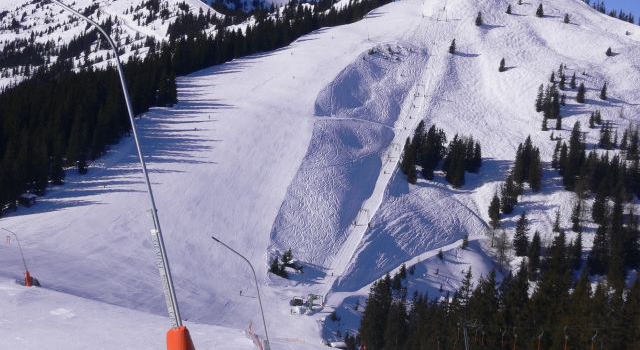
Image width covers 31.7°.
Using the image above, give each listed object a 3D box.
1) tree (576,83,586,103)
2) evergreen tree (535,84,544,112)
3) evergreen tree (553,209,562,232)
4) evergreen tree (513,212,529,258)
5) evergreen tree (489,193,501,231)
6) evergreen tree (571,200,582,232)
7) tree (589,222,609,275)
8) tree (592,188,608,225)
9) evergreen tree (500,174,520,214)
[{"bbox_3d":[132.160,-41.190,570.000,4.900,10.110,4.900,0,2,0],"label":"tree"},{"bbox_3d":[108.990,-38.480,560.000,4.820,13.900,4.820,0,2,0],"label":"evergreen tree"},{"bbox_3d":[93.710,17.950,445.000,3.830,8.680,3.830,0,2,0],"label":"evergreen tree"},{"bbox_3d":[75.560,22.420,425.000,5.850,17.330,5.850,0,2,0],"label":"evergreen tree"},{"bbox_3d":[69.630,14.560,450.000,4.640,15.960,4.640,0,2,0],"label":"evergreen tree"},{"bbox_3d":[101.210,15.980,445.000,4.590,12.630,4.590,0,2,0],"label":"evergreen tree"},{"bbox_3d":[100.010,26.390,405.000,6.970,19.390,6.970,0,2,0],"label":"tree"},{"bbox_3d":[111.920,12.570,450.000,6.190,15.160,6.190,0,2,0],"label":"tree"},{"bbox_3d":[80.230,7.790,475.000,8.170,16.850,8.170,0,2,0],"label":"evergreen tree"}]

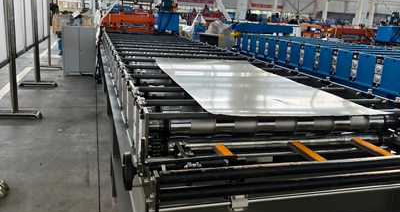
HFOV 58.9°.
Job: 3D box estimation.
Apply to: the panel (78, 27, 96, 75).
[{"bbox_3d":[-2.547,-1.233,8.076,0.348,1.050,0.045,-2,15,-22],"label":"panel"}]

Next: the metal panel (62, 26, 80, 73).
[{"bbox_3d":[-2.867,-1.221,7.942,0.348,1.050,0.045,-2,15,-22],"label":"metal panel"}]

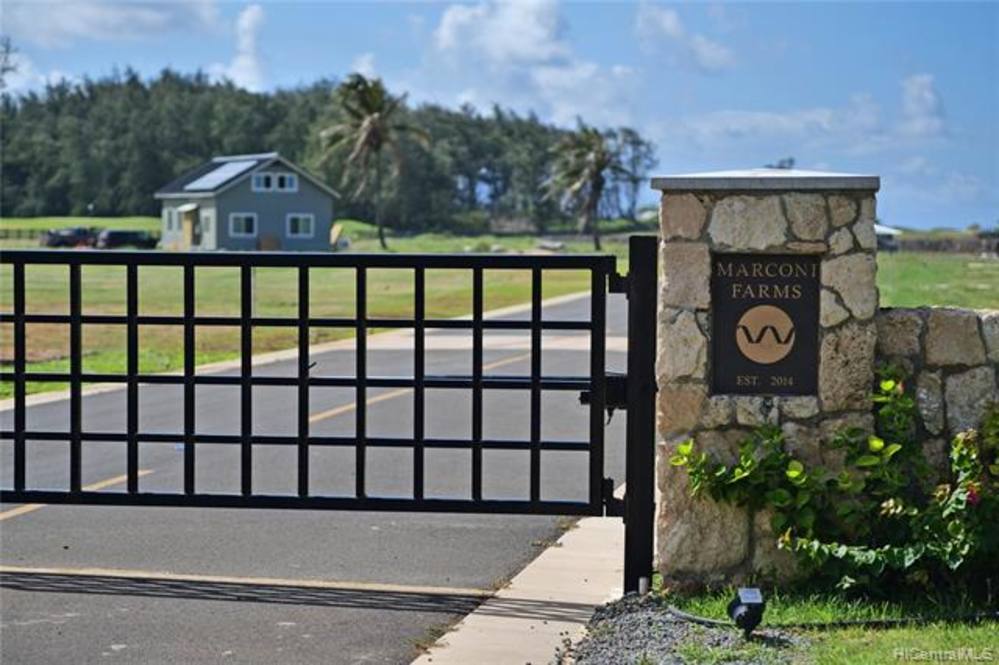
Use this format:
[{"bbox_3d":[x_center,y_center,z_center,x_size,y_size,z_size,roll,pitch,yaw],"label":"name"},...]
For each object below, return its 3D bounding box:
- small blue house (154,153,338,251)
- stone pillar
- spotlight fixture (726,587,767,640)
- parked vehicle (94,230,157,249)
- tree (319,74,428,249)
[{"bbox_3d":[-16.350,-8.449,161.000,8.200,6.100,11.800,-1,3,-24],"label":"small blue house"},{"bbox_3d":[1.122,0.177,10.530,0.910,1.690,0.900,1,3,5],"label":"stone pillar"},{"bbox_3d":[0.884,1.001,8.920,0.135,0.175,0.160,1,3,7],"label":"spotlight fixture"},{"bbox_3d":[-27.458,-6.840,184.000,4.600,1.600,1.850,1,3,6],"label":"parked vehicle"},{"bbox_3d":[-8.581,-11.646,170.000,7.400,11.800,7.400,0,3,0],"label":"tree"}]

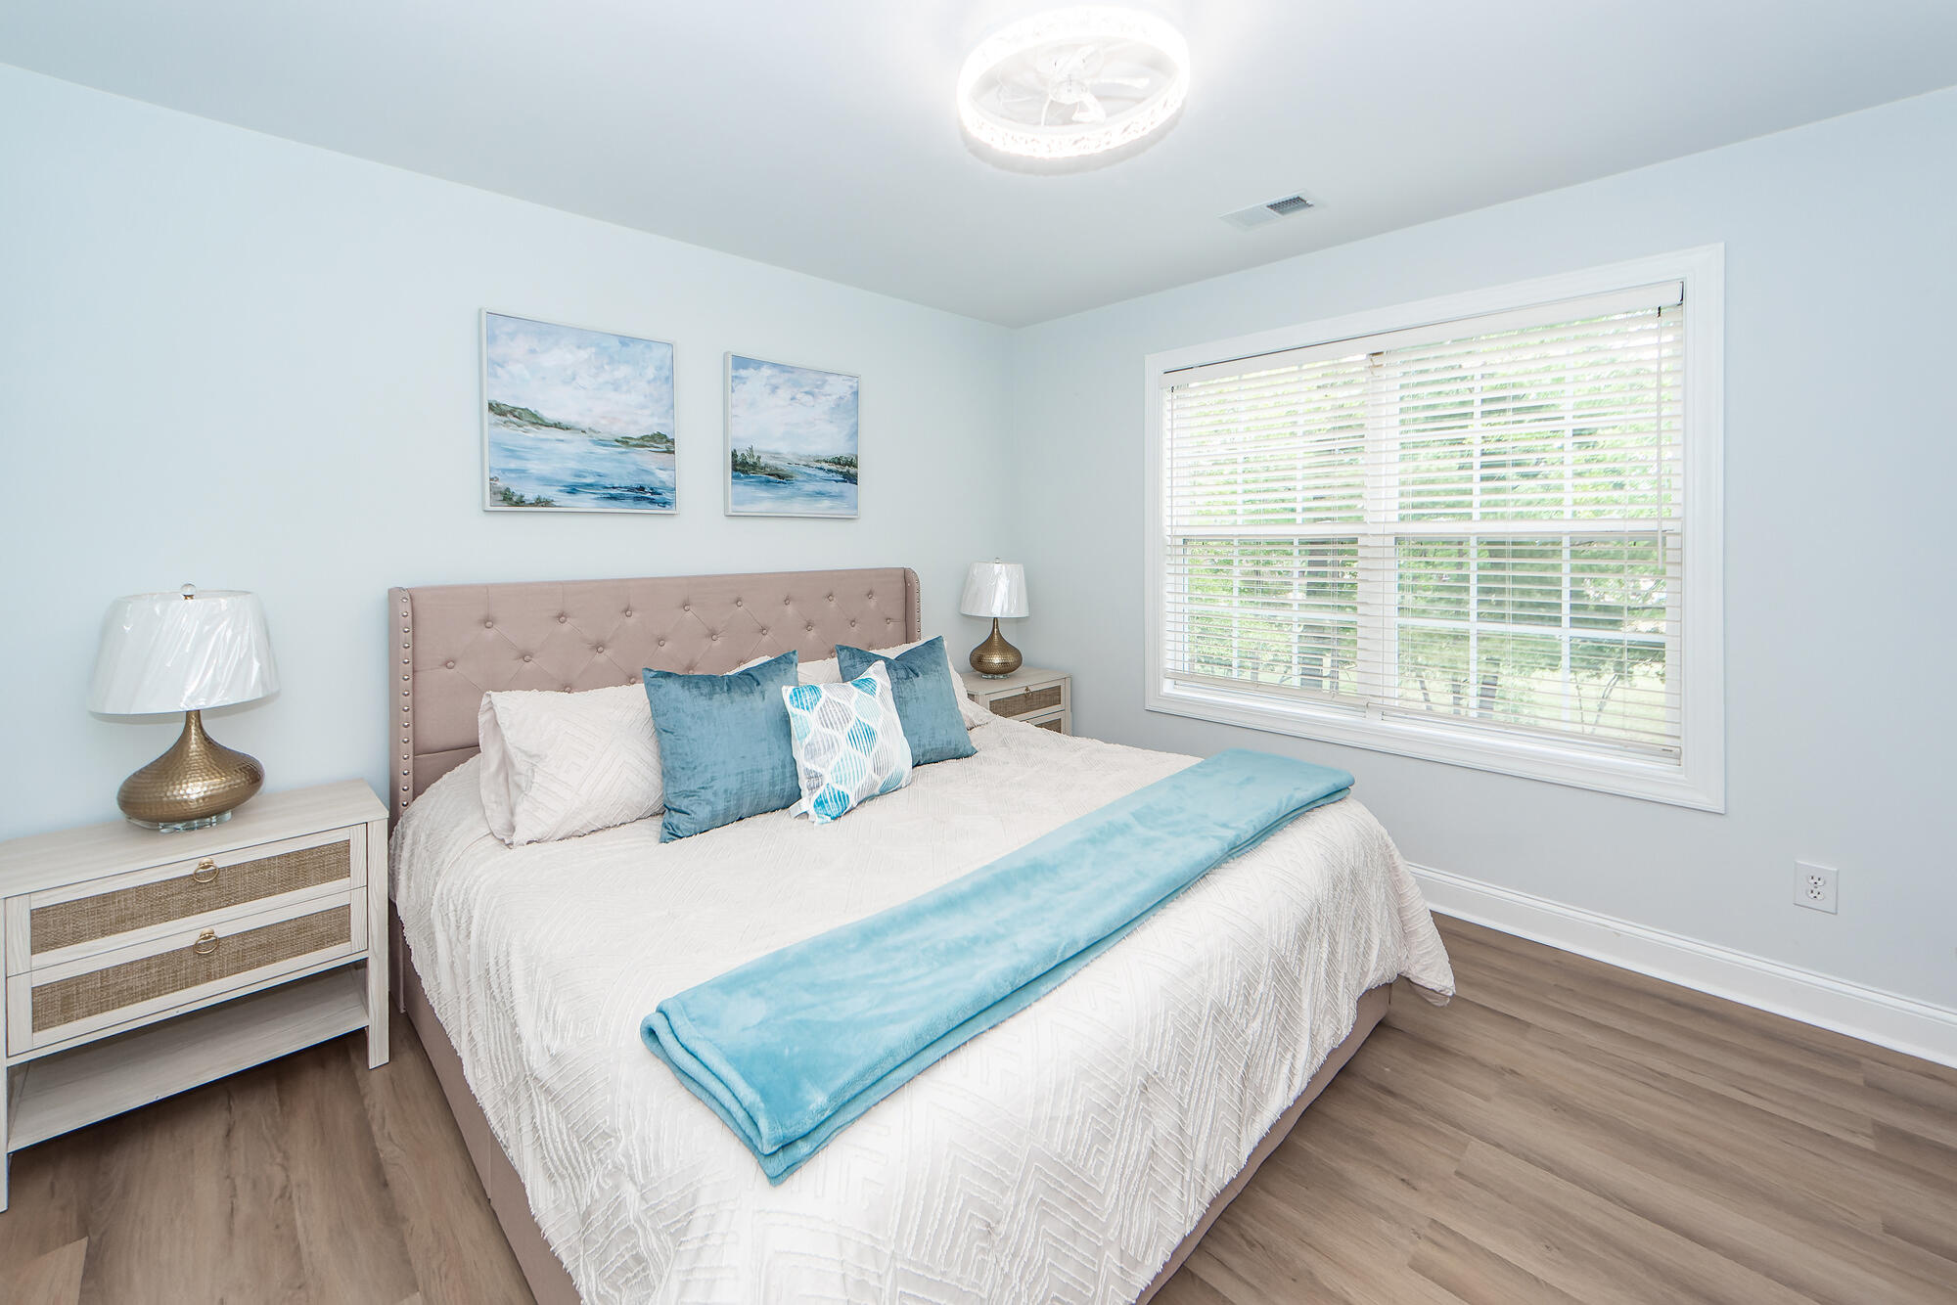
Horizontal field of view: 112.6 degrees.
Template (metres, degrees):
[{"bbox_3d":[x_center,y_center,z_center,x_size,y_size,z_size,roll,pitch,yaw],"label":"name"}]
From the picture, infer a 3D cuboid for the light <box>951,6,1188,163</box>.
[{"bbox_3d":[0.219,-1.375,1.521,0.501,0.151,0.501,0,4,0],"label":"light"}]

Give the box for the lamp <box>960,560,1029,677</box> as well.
[{"bbox_3d":[0.096,-0.174,3.405,0.332,0.619,0.332,0,4,0],"label":"lamp"}]

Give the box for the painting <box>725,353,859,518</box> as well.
[{"bbox_3d":[-0.800,-0.944,2.904,0.632,0.683,0.045,-3,5,-39],"label":"painting"}]

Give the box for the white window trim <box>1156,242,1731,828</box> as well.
[{"bbox_3d":[1.536,-0.487,2.594,1.927,1.749,0.070,3,5,40],"label":"white window trim"}]

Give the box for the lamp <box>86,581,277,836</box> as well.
[{"bbox_3d":[-2.013,0.139,1.670,0.332,0.618,0.332,-3,5,-39],"label":"lamp"}]

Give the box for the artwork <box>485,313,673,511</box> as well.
[{"bbox_3d":[-1.425,-0.857,2.389,0.622,0.685,0.045,-3,5,-39],"label":"artwork"}]

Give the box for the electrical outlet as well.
[{"bbox_3d":[2.421,0.681,1.885,0.078,0.127,0.012,3,5,40],"label":"electrical outlet"}]

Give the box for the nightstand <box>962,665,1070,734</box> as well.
[{"bbox_3d":[0.113,0.486,3.419,0.616,0.660,0.396,-3,5,-39],"label":"nightstand"}]

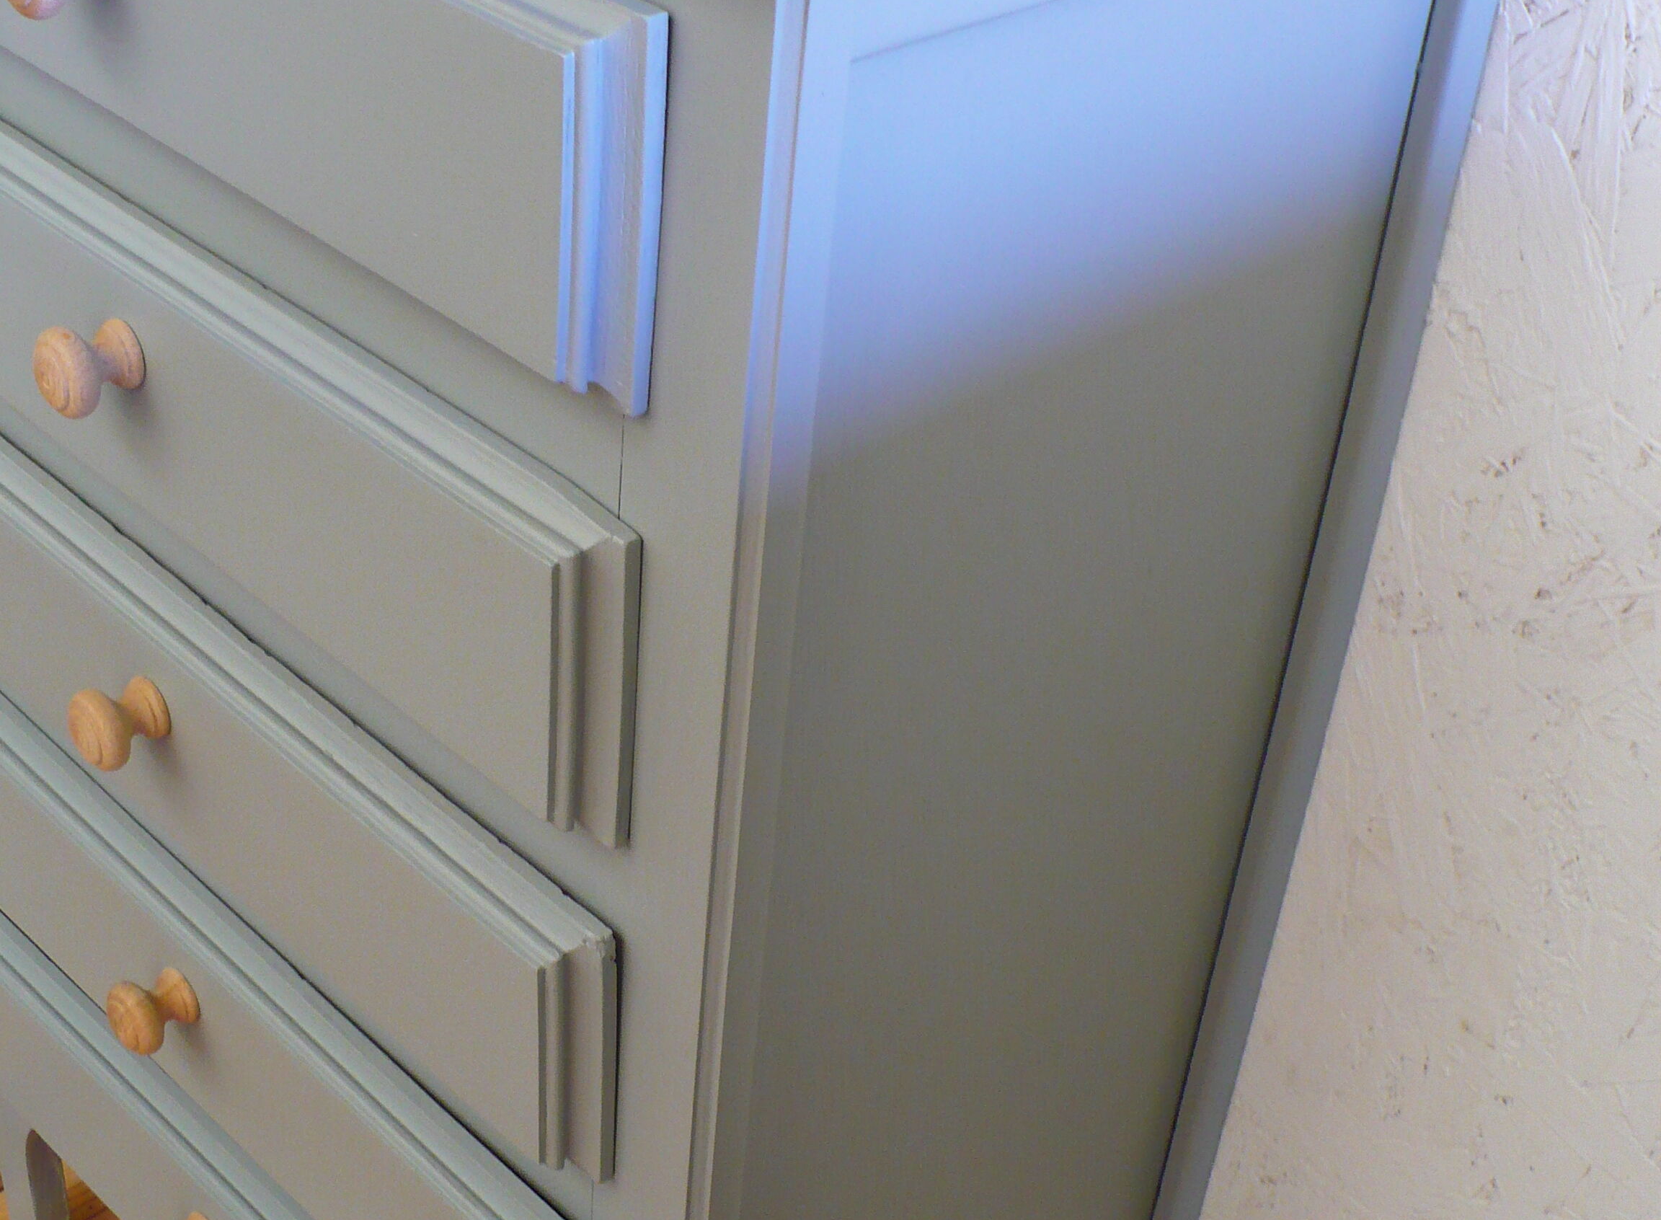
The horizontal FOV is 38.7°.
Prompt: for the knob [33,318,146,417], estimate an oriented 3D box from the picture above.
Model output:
[{"bbox_3d":[-0.279,-0.091,0.887,0.035,0.036,0.036,-26,45,-38],"label":"knob"}]

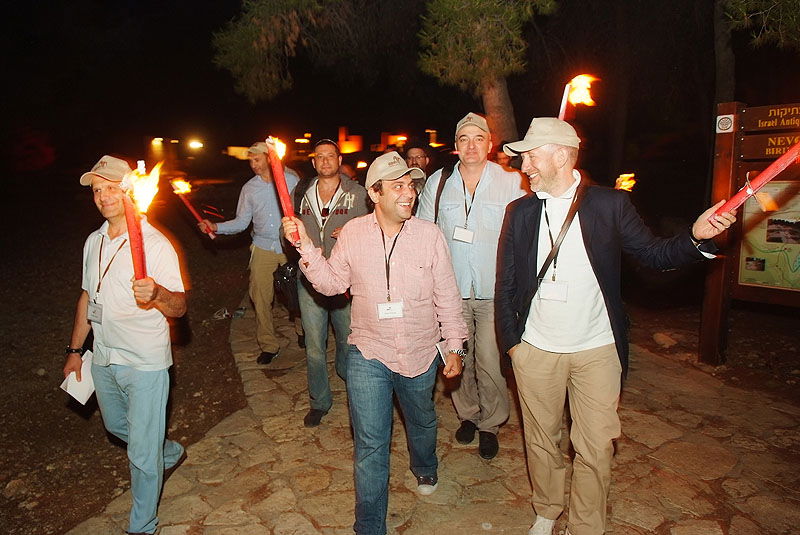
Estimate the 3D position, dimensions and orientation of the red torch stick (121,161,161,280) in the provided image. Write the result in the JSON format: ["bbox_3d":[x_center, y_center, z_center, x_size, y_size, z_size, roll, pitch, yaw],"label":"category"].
[{"bbox_3d":[-1.028,-0.136,2.240,0.060,0.480,0.060,-4,16,0],"label":"red torch stick"}]

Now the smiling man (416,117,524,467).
[{"bbox_3d":[0.380,0.108,3.040,0.580,1.800,0.420,1,8,6],"label":"smiling man"}]

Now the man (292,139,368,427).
[{"bbox_3d":[-0.428,0.100,3.610,0.550,1.770,0.480,0,8,-2],"label":"man"}]

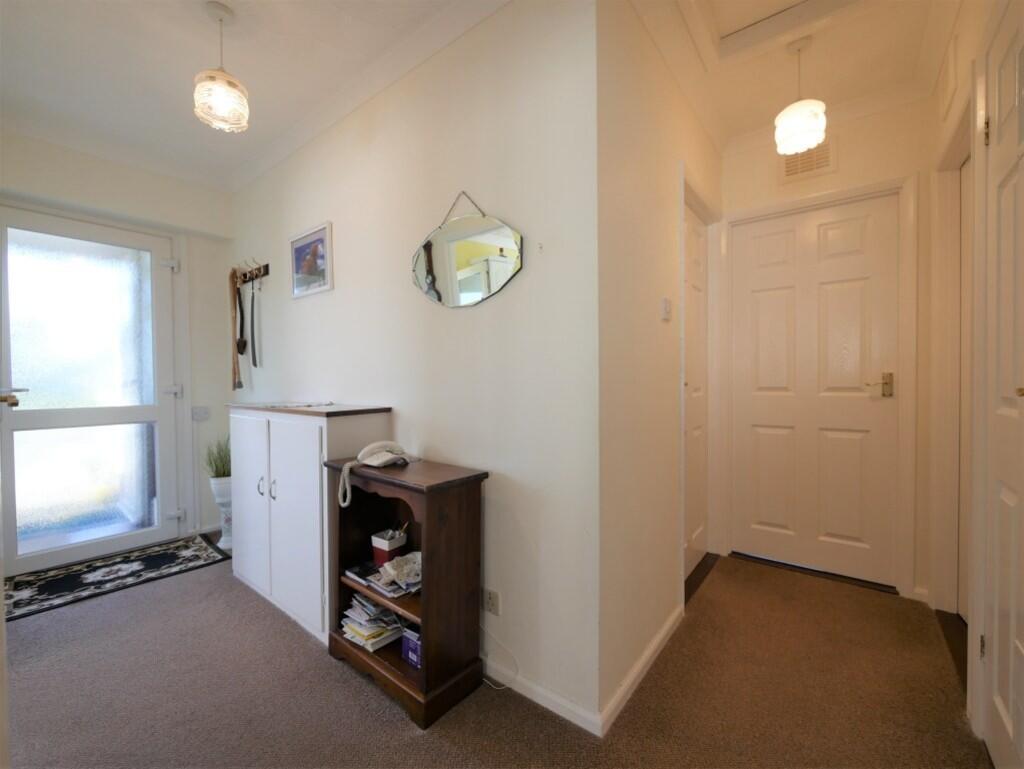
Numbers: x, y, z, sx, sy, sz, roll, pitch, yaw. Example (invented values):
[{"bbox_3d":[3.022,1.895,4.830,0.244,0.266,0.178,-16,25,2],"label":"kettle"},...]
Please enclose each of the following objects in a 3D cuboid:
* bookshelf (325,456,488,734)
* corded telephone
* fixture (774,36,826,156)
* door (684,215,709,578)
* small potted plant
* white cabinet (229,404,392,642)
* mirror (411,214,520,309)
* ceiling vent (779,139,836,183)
[{"bbox_3d":[-0.403,0.680,1.542,0.601,0.746,0.289,0,1,39],"label":"bookshelf"},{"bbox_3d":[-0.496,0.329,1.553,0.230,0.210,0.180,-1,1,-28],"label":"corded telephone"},{"bbox_3d":[1.188,-1.201,1.713,0.172,0.410,0.172,0,1,39],"label":"fixture"},{"bbox_3d":[0.949,0.042,2.255,0.040,1.980,0.710,0,1,39],"label":"door"},{"bbox_3d":[-1.838,0.690,2.705,0.265,0.720,0.265,0,1,39],"label":"small potted plant"},{"bbox_3d":[-1.070,0.584,2.100,1.134,0.936,0.305,0,1,39],"label":"white cabinet"},{"bbox_3d":[-0.191,-0.461,1.559,0.580,0.332,0.020,0,1,39],"label":"mirror"},{"bbox_3d":[1.573,-1.190,2.205,0.256,0.190,0.020,0,1,39],"label":"ceiling vent"}]

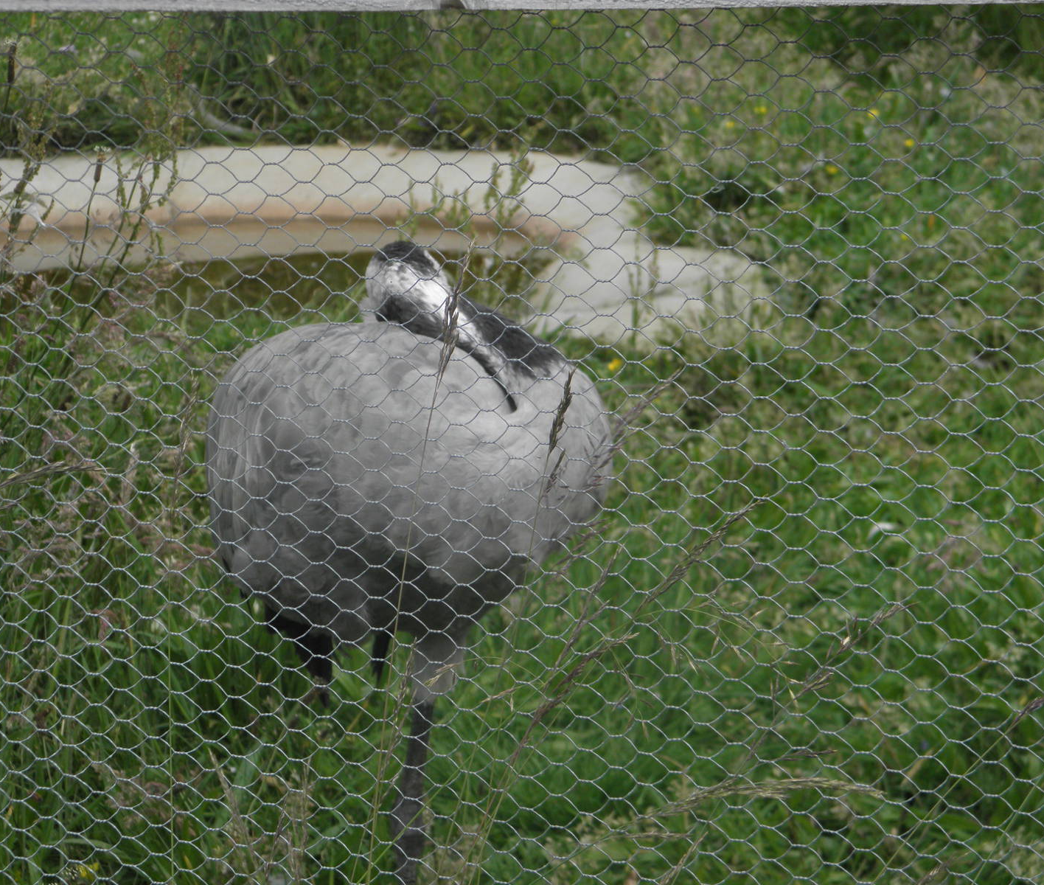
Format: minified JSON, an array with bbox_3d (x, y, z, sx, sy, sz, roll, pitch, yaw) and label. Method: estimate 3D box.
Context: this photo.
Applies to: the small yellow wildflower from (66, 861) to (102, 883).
[{"bbox_3d":[-0.465,0.455,3.400,0.035,0.024,0.033,0,14,0],"label":"small yellow wildflower"}]

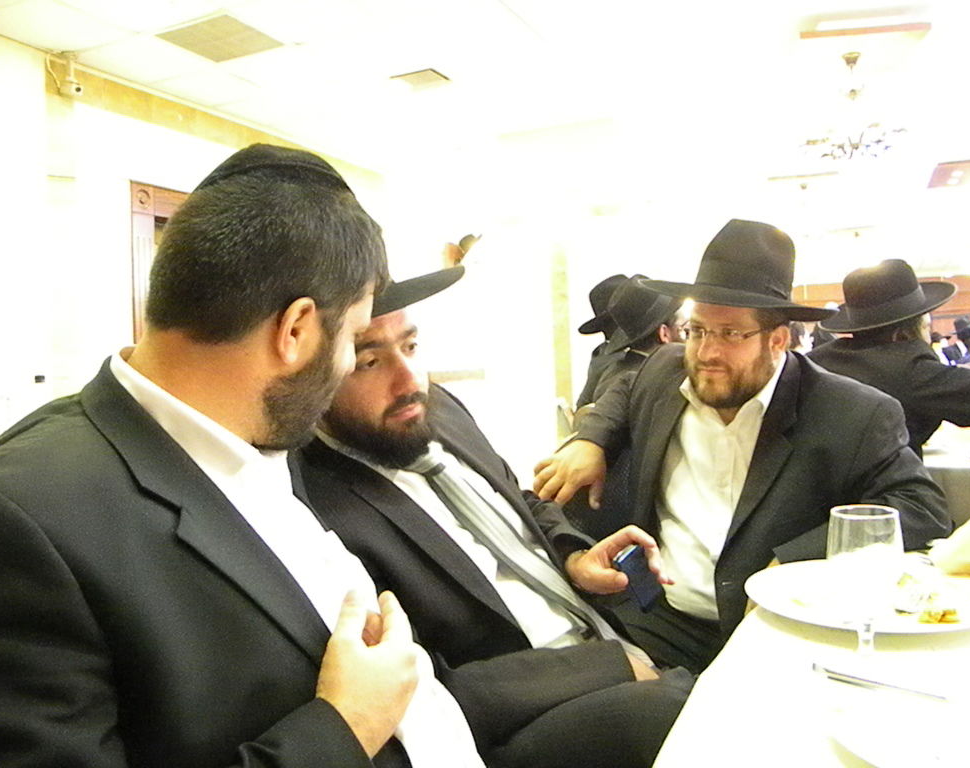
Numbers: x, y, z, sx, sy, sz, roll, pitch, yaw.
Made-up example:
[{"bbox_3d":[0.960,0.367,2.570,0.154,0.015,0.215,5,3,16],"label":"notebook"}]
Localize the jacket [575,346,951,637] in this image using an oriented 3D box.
[{"bbox_3d":[0.487,0.190,1.490,0.650,0.560,0.440,0,2,38],"label":"jacket"}]

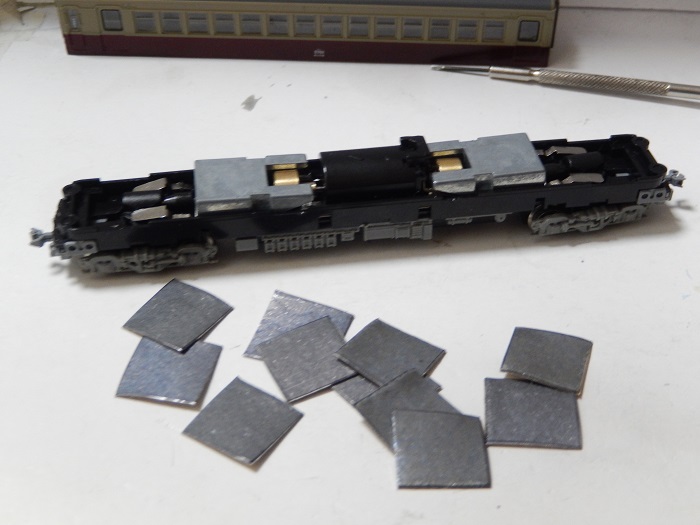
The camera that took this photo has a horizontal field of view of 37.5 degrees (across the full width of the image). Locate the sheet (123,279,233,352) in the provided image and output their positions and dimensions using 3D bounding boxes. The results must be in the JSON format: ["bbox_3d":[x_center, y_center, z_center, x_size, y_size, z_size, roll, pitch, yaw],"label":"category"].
[{"bbox_3d":[-0.031,0.010,0.189,0.014,0.001,0.014,23,45,25],"label":"sheet"}]

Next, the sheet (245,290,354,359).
[{"bbox_3d":[-0.009,0.013,0.186,0.015,0.001,0.015,14,44,13],"label":"sheet"}]

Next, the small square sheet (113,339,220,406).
[{"bbox_3d":[-0.031,0.019,0.179,0.014,0.001,0.014,7,41,8],"label":"small square sheet"}]

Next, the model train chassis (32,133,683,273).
[{"bbox_3d":[0.004,-0.013,0.206,0.133,0.016,0.017,-5,41,-7],"label":"model train chassis"}]

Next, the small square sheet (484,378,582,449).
[{"bbox_3d":[0.031,0.025,0.173,0.015,0.001,0.014,4,40,4],"label":"small square sheet"}]

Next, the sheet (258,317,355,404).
[{"bbox_3d":[-0.007,0.017,0.181,0.014,0.001,0.014,-19,46,-17],"label":"sheet"}]

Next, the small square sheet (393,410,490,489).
[{"bbox_3d":[0.015,0.030,0.165,0.015,0.001,0.015,1,41,-2],"label":"small square sheet"}]

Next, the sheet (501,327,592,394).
[{"bbox_3d":[0.035,0.017,0.182,0.014,0.001,0.014,13,39,15],"label":"sheet"}]

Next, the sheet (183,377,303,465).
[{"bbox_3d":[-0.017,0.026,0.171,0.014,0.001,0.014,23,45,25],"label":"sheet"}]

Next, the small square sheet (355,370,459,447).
[{"bbox_3d":[0.010,0.025,0.171,0.014,0.001,0.014,-27,49,-27],"label":"small square sheet"}]

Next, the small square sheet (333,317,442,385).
[{"bbox_3d":[0.007,0.016,0.182,0.015,0.001,0.014,25,42,25],"label":"small square sheet"}]

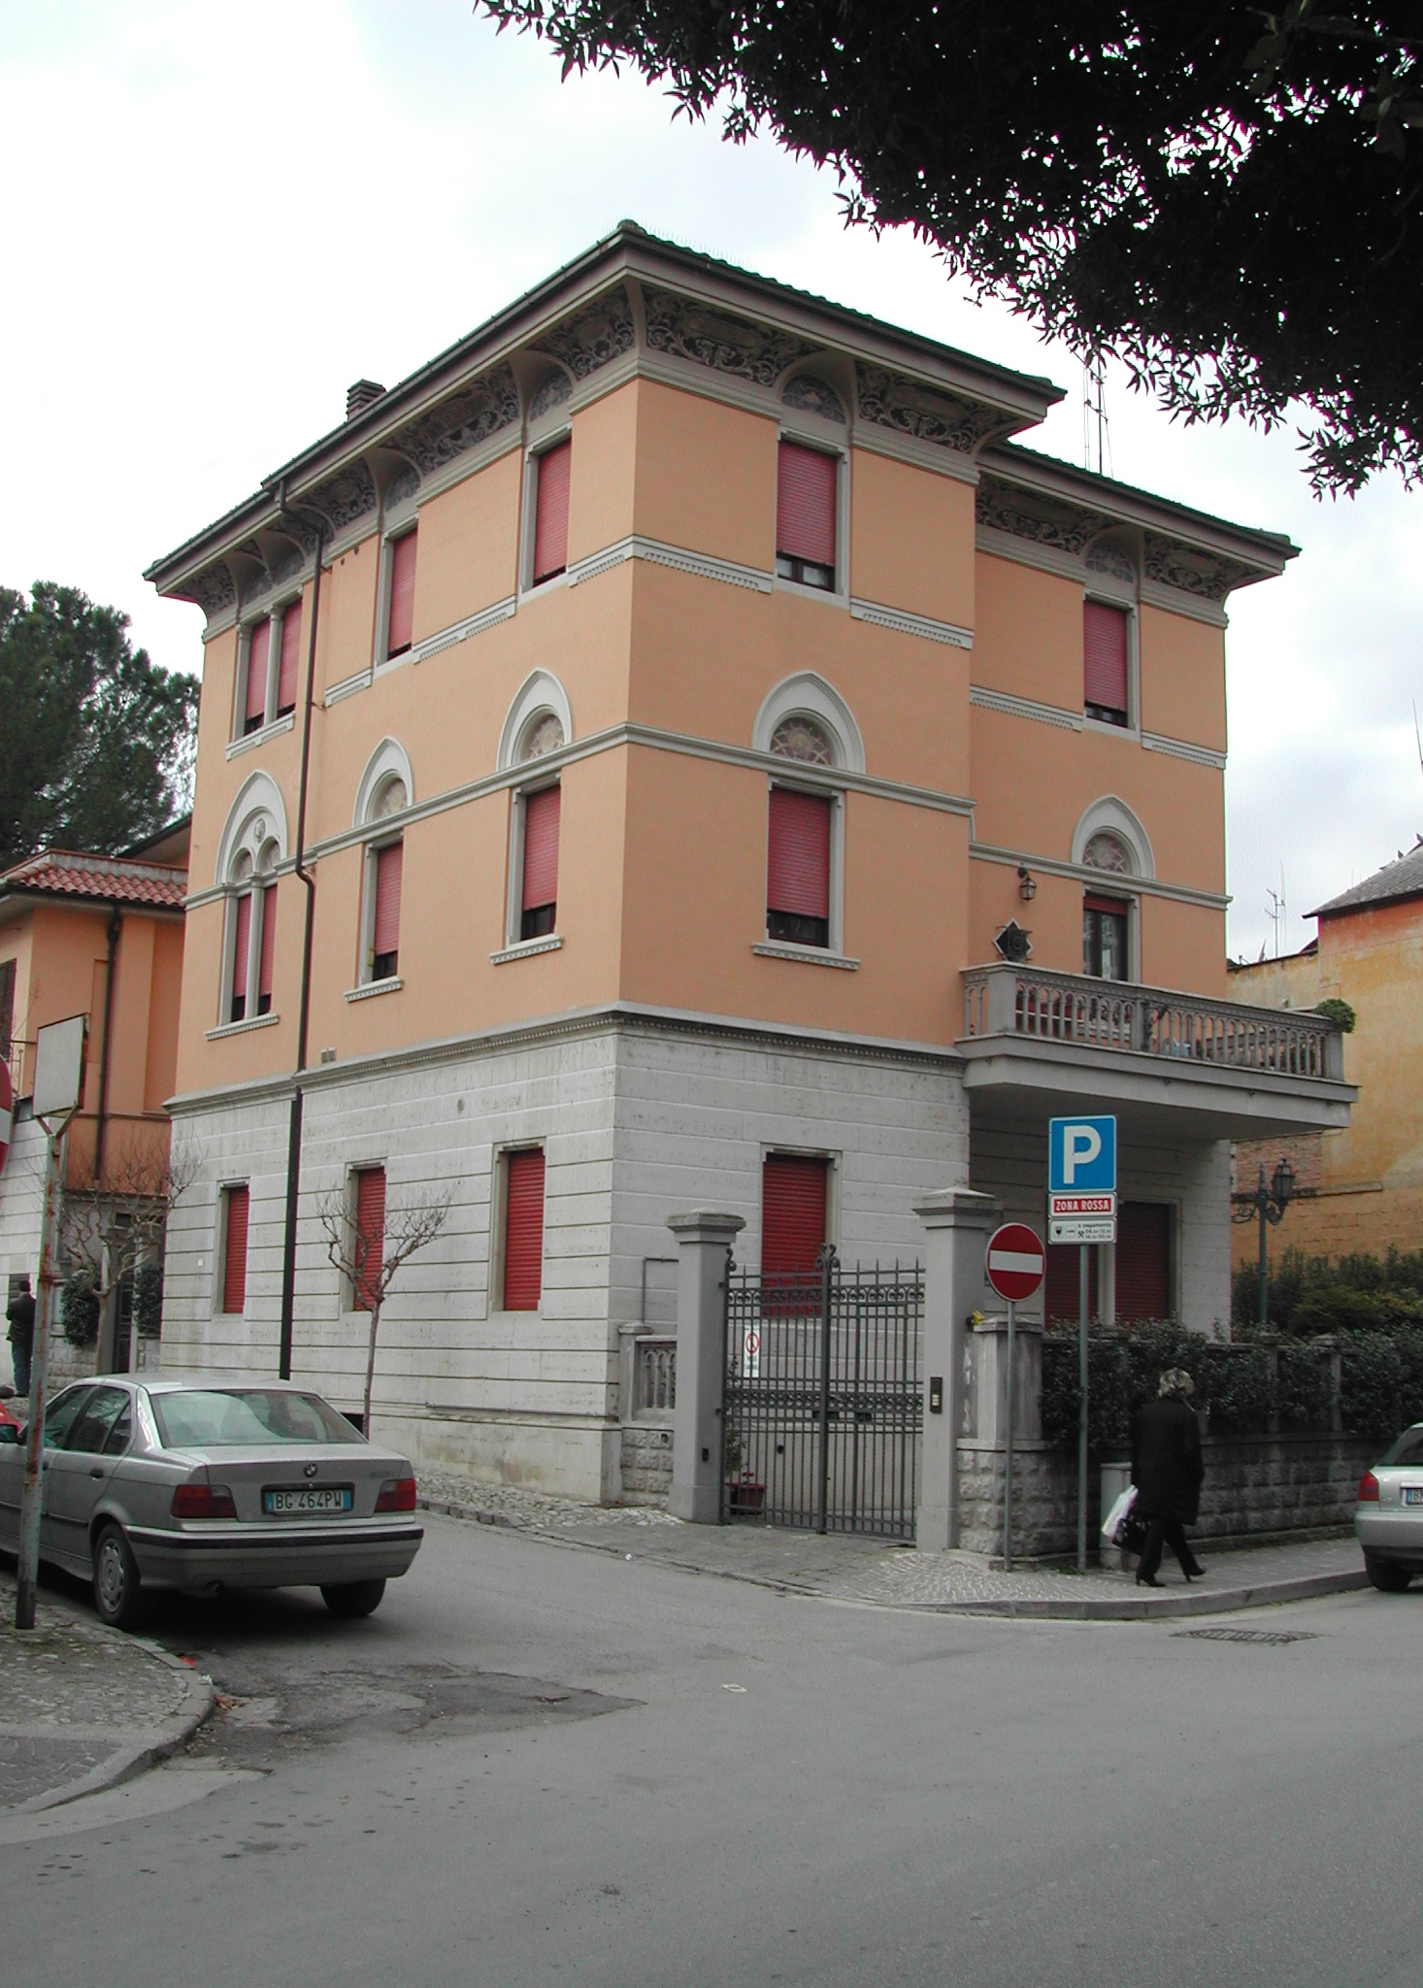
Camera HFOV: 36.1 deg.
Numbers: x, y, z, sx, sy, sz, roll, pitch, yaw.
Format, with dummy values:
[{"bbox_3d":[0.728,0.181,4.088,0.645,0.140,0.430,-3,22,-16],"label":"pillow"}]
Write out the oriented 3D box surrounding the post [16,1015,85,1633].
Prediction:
[{"bbox_3d":[-3.844,1.855,12.533,0.100,3.460,0.780,8,-12,-36],"label":"post"}]

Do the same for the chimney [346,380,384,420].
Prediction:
[{"bbox_3d":[-5.304,-8.729,33.673,0.420,1.200,0.460,8,-12,-36],"label":"chimney"}]

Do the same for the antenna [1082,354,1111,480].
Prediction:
[{"bbox_3d":[6.072,-9.071,34.194,0.600,2.326,1.000,-5,-11,32],"label":"antenna"}]

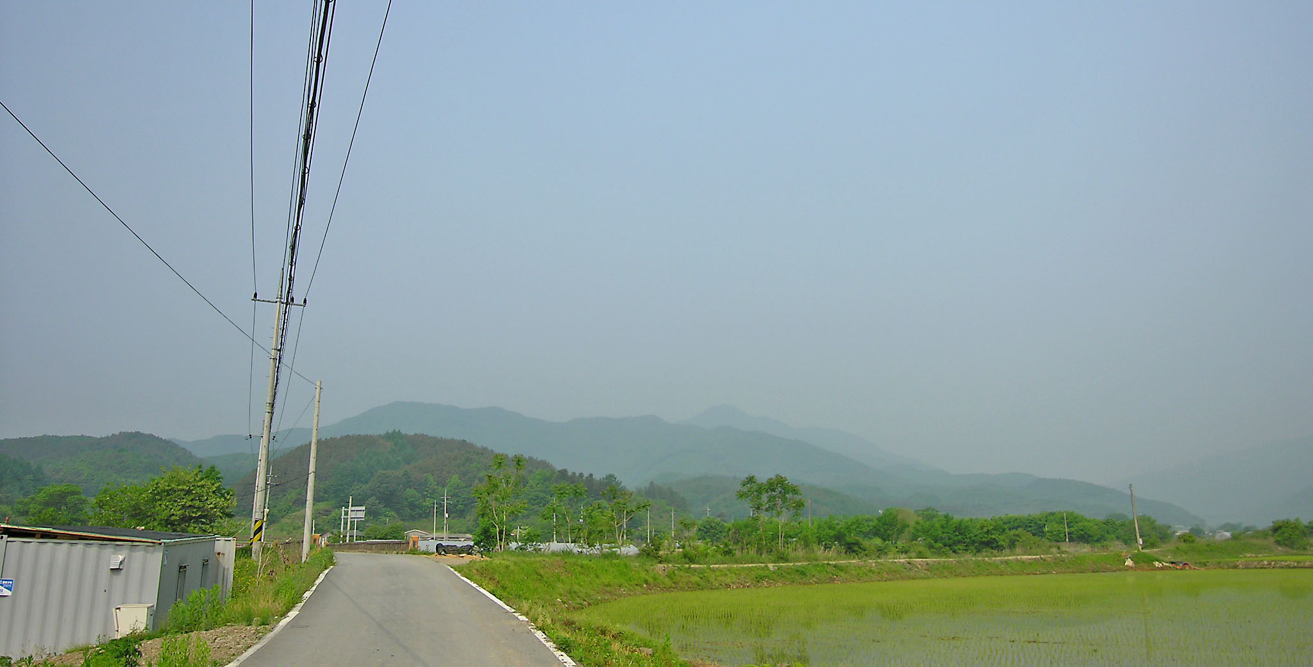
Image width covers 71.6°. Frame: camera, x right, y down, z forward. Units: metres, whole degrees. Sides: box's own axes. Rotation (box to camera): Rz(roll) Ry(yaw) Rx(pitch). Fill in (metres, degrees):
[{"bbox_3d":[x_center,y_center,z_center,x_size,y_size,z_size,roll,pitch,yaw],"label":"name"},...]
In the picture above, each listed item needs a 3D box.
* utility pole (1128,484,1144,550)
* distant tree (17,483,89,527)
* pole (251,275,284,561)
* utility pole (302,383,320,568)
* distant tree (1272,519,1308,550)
[{"bbox_3d":[42.220,16.197,80.190,0.280,5.670,0.280,-9,-14,26],"label":"utility pole"},{"bbox_3d":[-50.683,15.588,76.434,6.030,5.990,5.730,8,-15,-32],"label":"distant tree"},{"bbox_3d":[-16.500,3.337,38.772,0.360,12.310,0.360,5,-13,-23],"label":"pole"},{"bbox_3d":[-12.469,4.960,33.181,0.260,6.591,0.260,4,-13,-20],"label":"utility pole"},{"bbox_3d":[52.836,16.839,76.269,3.008,2.601,3.008,-8,-14,33],"label":"distant tree"}]

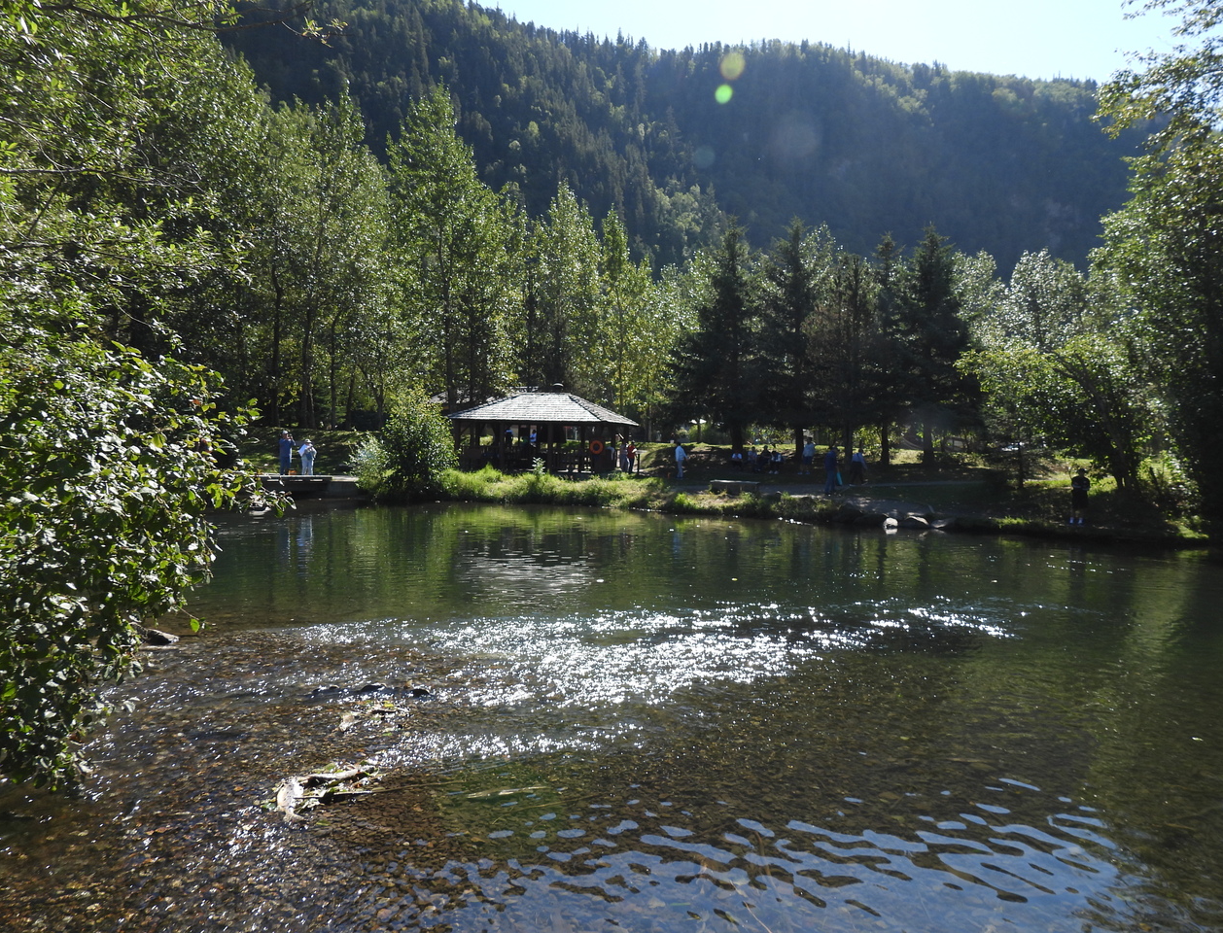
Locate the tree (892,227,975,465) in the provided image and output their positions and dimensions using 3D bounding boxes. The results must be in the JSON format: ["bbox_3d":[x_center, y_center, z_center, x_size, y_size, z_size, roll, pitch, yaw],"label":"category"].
[{"bbox_3d":[16.061,-5.984,43.000,4.170,11.820,4.170,1,1,0],"label":"tree"}]

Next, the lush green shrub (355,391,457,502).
[{"bbox_3d":[-9.056,-0.878,38.000,4.450,4.880,4.230,1,1,0],"label":"lush green shrub"}]

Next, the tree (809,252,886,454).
[{"bbox_3d":[11.476,-5.419,42.000,3.790,10.130,3.790,1,1,0],"label":"tree"}]

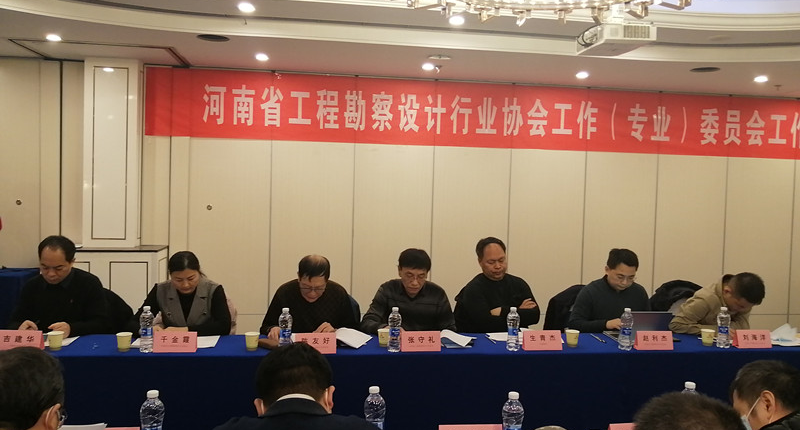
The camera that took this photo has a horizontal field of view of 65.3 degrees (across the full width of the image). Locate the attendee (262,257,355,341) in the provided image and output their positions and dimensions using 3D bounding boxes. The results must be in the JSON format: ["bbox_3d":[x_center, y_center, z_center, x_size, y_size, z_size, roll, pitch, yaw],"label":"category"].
[{"bbox_3d":[-0.555,0.840,3.704,0.532,1.212,0.720,1,2,-8],"label":"attendee"}]

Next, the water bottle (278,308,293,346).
[{"bbox_3d":[-0.584,0.587,3.187,0.066,0.222,0.066,1,2,-8],"label":"water bottle"}]

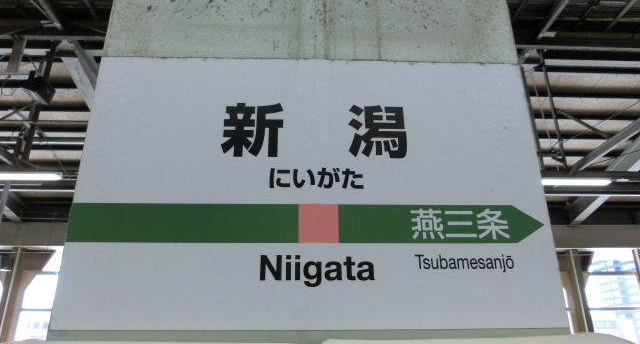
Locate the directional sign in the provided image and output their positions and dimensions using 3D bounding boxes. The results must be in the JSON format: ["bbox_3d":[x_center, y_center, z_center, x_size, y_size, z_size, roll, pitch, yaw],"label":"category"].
[{"bbox_3d":[-0.017,0.109,0.968,0.987,0.082,0.015,0,-21,-2],"label":"directional sign"}]

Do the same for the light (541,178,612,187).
[{"bbox_3d":[3.377,0.141,6.276,1.220,0.090,0.090,0,-21,-2],"label":"light"}]

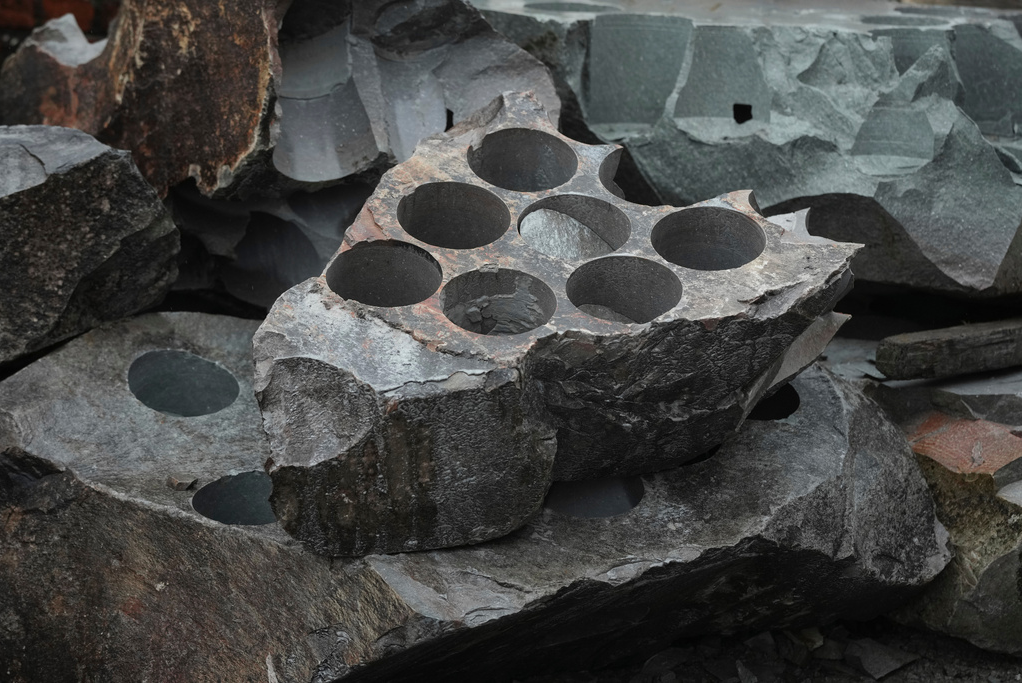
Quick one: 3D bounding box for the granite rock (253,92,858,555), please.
[{"bbox_3d":[0.032,-0.033,3.823,0.612,0.195,0.485,-9,38,-12],"label":"granite rock"}]

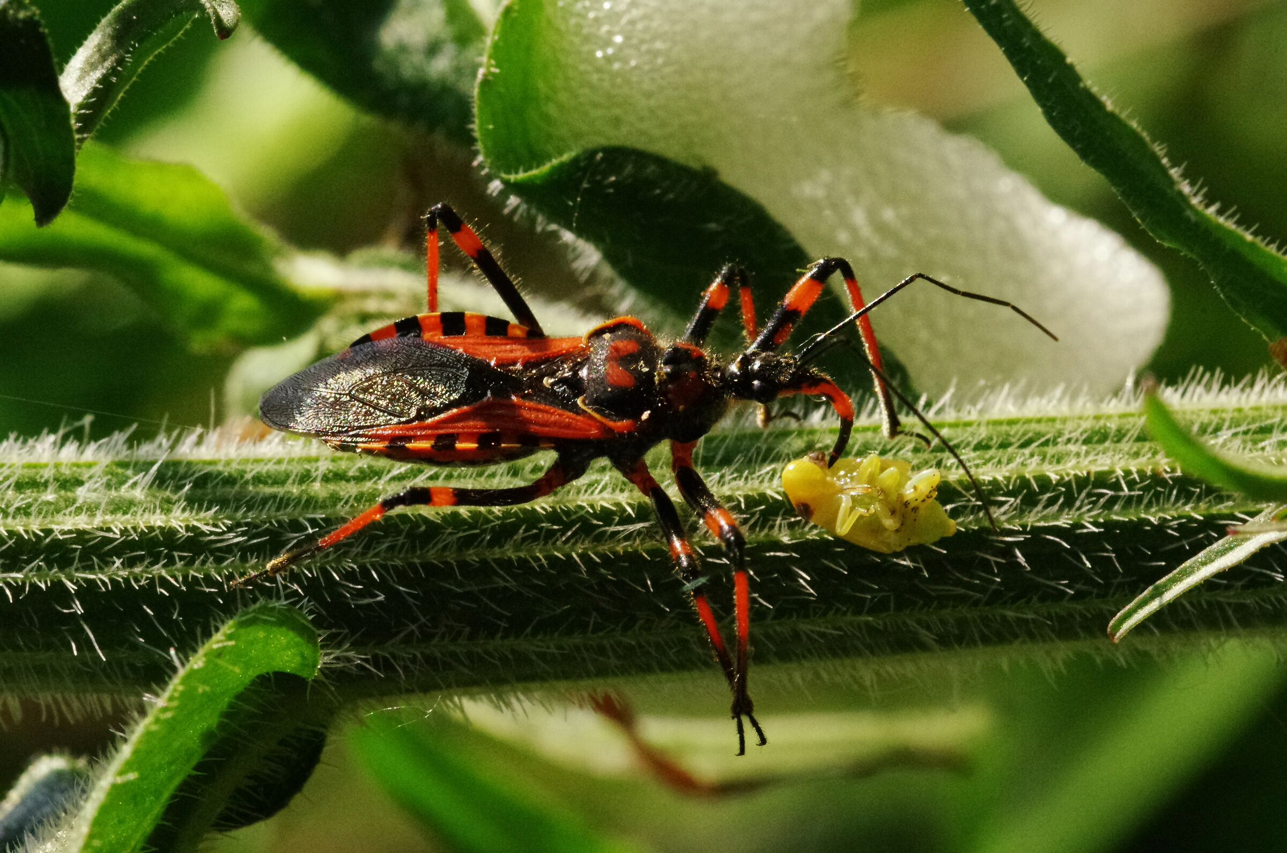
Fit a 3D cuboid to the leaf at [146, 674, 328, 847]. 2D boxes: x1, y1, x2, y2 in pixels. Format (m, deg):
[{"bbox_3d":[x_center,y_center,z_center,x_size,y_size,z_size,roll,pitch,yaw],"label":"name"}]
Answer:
[{"bbox_3d":[-0.012,0.010,0.159,0.007,0.005,0.003,-47,20,0],"label":"leaf"}]

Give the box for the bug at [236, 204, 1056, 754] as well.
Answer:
[{"bbox_3d":[0.000,0.001,0.159,0.024,0.008,0.015,-3,50,-2],"label":"bug"}]

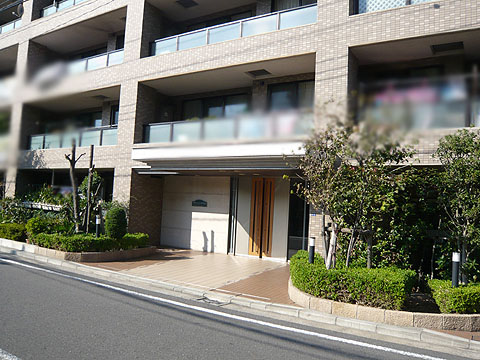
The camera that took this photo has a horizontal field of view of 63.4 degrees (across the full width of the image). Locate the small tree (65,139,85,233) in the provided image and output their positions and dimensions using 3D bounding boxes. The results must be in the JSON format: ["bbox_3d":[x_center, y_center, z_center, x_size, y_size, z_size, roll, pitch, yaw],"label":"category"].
[{"bbox_3d":[-4.798,0.222,11.229,0.500,2.850,0.450,4,-4,-23],"label":"small tree"}]

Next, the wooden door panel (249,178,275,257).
[{"bbox_3d":[0.661,1.103,11.495,0.740,2.270,0.080,1,-4,31],"label":"wooden door panel"}]

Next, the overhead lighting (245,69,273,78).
[{"bbox_3d":[0.570,-3.050,11.078,0.640,0.080,0.500,1,-4,31],"label":"overhead lighting"}]

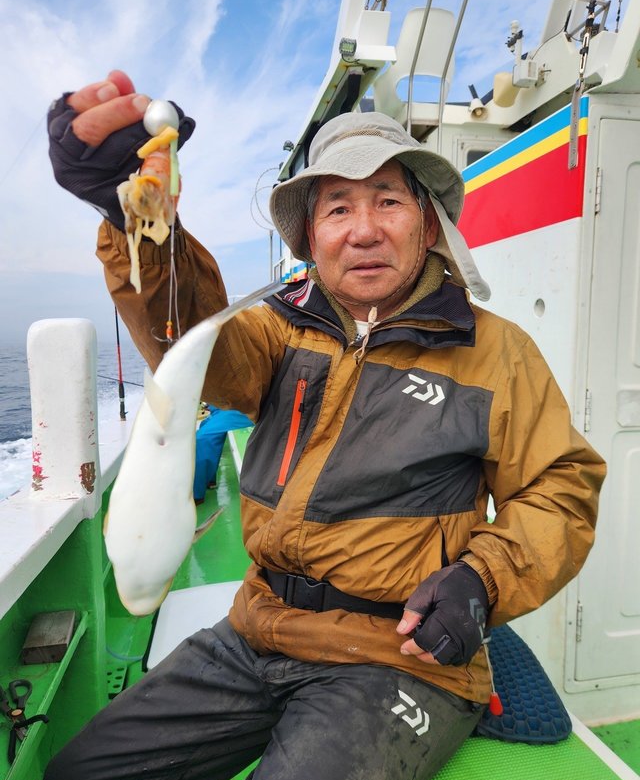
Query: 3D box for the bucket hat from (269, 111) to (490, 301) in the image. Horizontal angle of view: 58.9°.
[{"bbox_3d":[0.078,-0.266,0.805,0.300,0.250,0.310,-4,5,16],"label":"bucket hat"}]

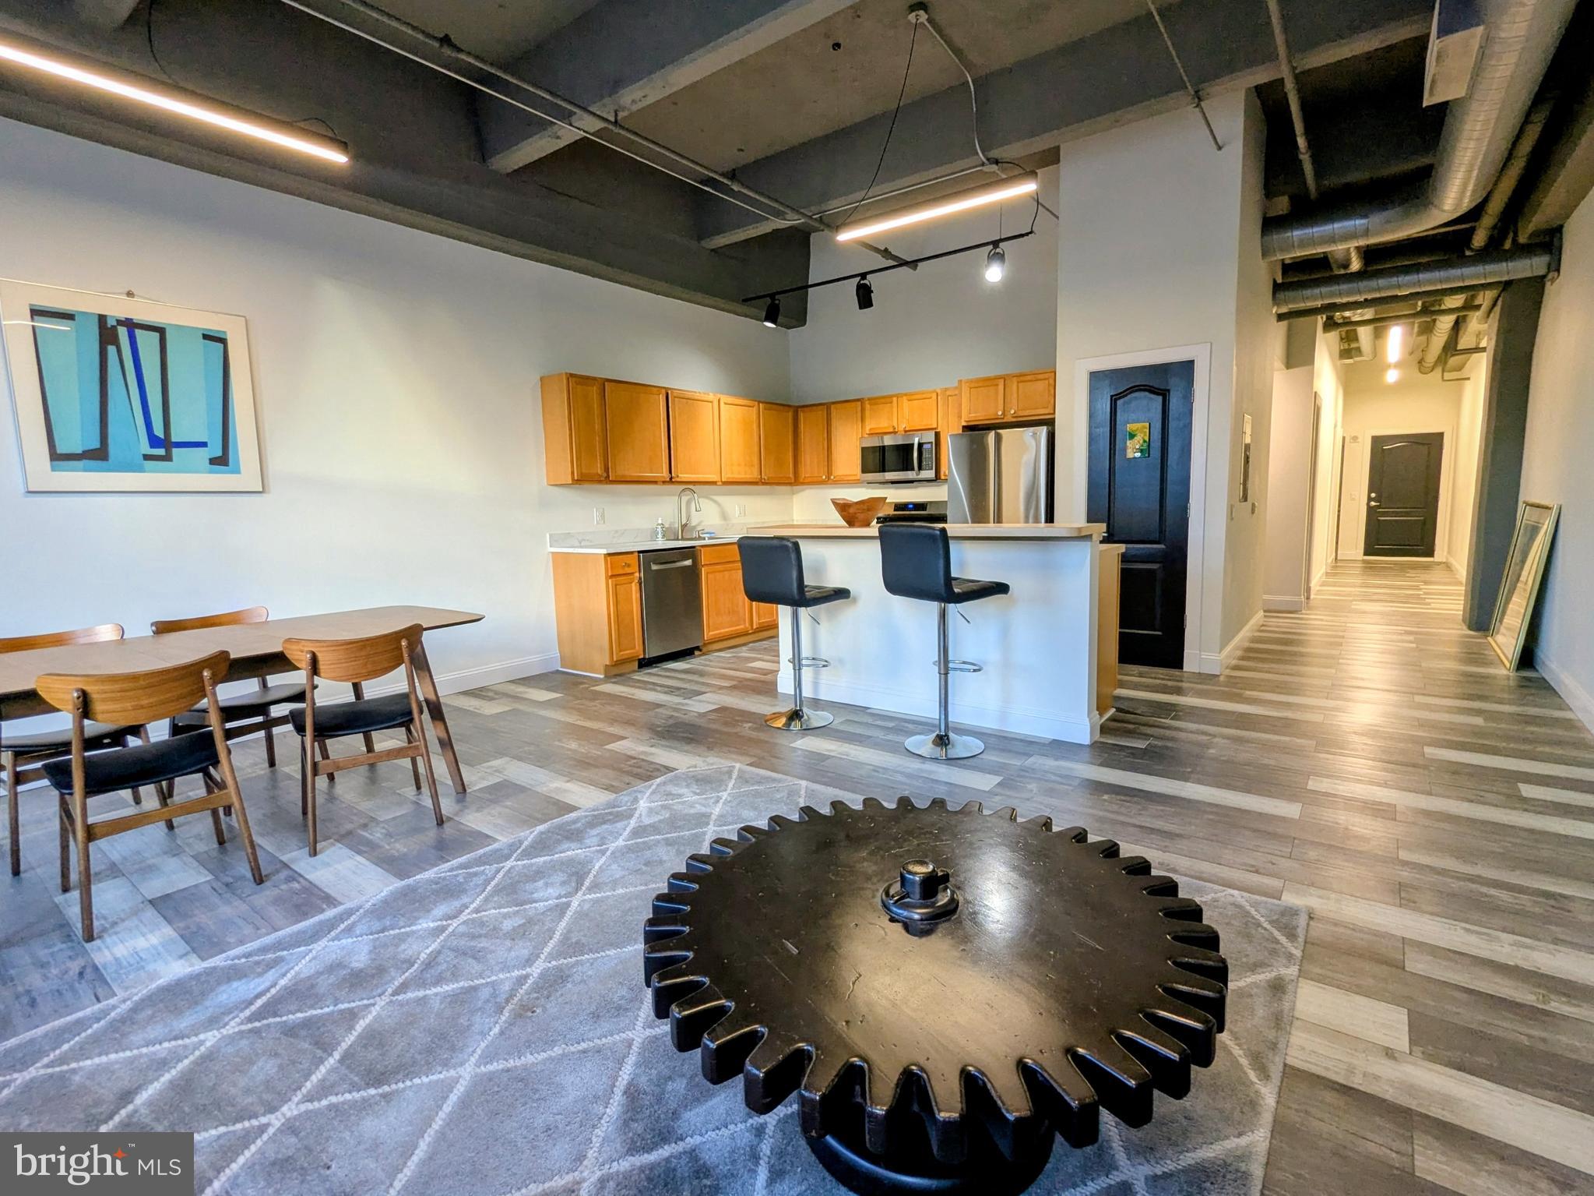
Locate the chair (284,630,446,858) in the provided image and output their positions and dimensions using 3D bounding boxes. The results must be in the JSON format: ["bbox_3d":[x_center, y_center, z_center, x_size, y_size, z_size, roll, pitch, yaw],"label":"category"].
[{"bbox_3d":[-1.704,0.491,2.878,0.460,0.785,0.515,-7,9,-36],"label":"chair"}]

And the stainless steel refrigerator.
[{"bbox_3d":[1.770,-0.460,5.941,0.775,1.695,0.830,3,9,37],"label":"stainless steel refrigerator"}]

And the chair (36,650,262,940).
[{"bbox_3d":[-2.119,0.572,2.401,0.525,0.775,0.448,4,9,41],"label":"chair"}]

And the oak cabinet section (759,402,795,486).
[{"bbox_3d":[-0.282,-1.471,7.154,0.315,0.766,0.559,4,9,37],"label":"oak cabinet section"}]

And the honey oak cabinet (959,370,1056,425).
[{"bbox_3d":[1.809,-1.628,6.082,0.845,0.365,0.355,3,9,37],"label":"honey oak cabinet"}]

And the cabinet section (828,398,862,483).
[{"bbox_3d":[0.555,-1.483,7.068,0.357,0.766,0.315,4,9,37],"label":"cabinet section"}]

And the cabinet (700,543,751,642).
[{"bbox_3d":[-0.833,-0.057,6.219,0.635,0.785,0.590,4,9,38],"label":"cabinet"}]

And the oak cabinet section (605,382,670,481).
[{"bbox_3d":[-1.331,-1.272,5.776,0.315,0.766,0.643,4,9,37],"label":"oak cabinet section"}]

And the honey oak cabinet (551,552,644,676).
[{"bbox_3d":[-1.474,0.106,5.502,0.625,0.895,0.316,3,9,37],"label":"honey oak cabinet"}]

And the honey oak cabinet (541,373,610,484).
[{"bbox_3d":[-1.615,-1.207,5.374,0.315,0.760,0.325,4,9,38],"label":"honey oak cabinet"}]

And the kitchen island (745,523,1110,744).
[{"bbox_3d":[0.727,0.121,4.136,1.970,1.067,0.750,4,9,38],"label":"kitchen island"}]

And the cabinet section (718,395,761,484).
[{"bbox_3d":[-0.616,-1.408,6.715,0.315,0.766,0.550,4,9,37],"label":"cabinet section"}]

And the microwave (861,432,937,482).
[{"bbox_3d":[0.973,-1.233,6.532,0.760,0.400,0.413,4,9,38],"label":"microwave"}]

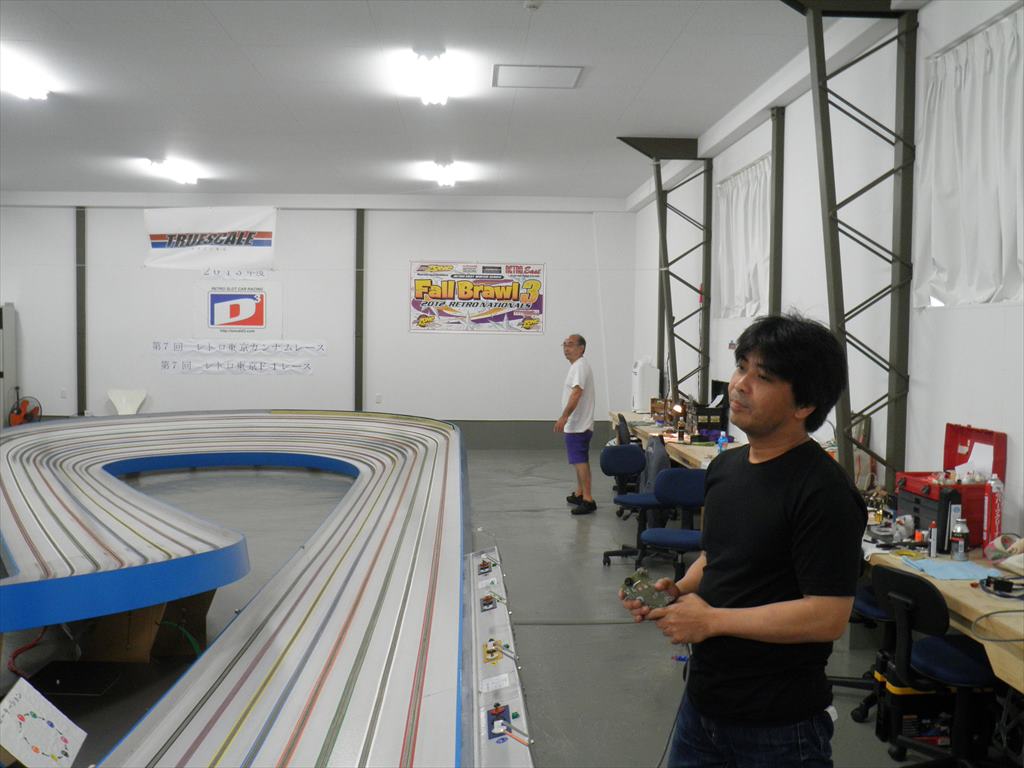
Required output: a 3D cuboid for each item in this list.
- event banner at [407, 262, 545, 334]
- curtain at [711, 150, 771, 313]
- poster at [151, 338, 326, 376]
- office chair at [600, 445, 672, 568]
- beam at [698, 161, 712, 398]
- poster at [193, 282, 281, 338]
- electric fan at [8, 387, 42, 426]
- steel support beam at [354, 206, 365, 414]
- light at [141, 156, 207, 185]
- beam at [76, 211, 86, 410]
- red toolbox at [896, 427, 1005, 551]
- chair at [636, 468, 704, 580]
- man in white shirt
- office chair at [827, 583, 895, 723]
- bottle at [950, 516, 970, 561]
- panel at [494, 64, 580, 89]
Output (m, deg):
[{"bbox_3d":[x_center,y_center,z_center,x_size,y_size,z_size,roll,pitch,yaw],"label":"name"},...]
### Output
[{"bbox_3d":[-0.454,-1.152,13.492,1.826,0.931,0.015,0,3,-3],"label":"event banner"},{"bbox_3d":[1.858,-1.152,8.262,0.090,1.214,1.686,0,3,-3],"label":"curtain"},{"bbox_3d":[-3.639,-0.353,13.393,2.318,0.506,0.015,0,3,-3],"label":"poster"},{"bbox_3d":[0.879,0.832,6.831,0.490,0.823,0.530,-1,3,-30],"label":"office chair"},{"bbox_3d":[1.879,-0.523,9.759,0.080,3.260,0.080,0,3,-3],"label":"beam"},{"bbox_3d":[-3.657,-0.975,13.361,1.173,0.744,0.012,0,3,-3],"label":"poster"},{"bbox_3d":[-6.107,0.496,12.634,0.480,0.820,0.380,-1,3,-27],"label":"electric fan"},{"bbox_3d":[-2.031,-0.917,13.395,0.125,2.819,0.110,0,3,-3],"label":"steel support beam"},{"bbox_3d":[-3.717,-2.314,10.995,0.240,0.130,1.280,0,3,-3],"label":"light"},{"bbox_3d":[-5.667,-0.923,13.235,0.125,2.779,0.110,0,3,-3],"label":"beam"},{"bbox_3d":[1.857,0.428,4.306,0.275,0.475,0.410,0,3,-7],"label":"red toolbox"},{"bbox_3d":[0.950,0.897,5.665,0.550,0.820,0.570,1,3,13],"label":"chair"},{"bbox_3d":[0.576,0.332,9.120,0.370,1.600,0.460,0,3,-13],"label":"man in white shirt"},{"bbox_3d":[1.600,0.973,4.332,0.570,0.810,0.550,0,3,-12],"label":"office chair"},{"bbox_3d":[1.747,0.598,3.934,0.068,0.166,0.068,0,3,-3],"label":"bottle"},{"bbox_3d":[0.180,-2.227,7.294,0.620,0.030,0.620,0,3,-3],"label":"panel"}]

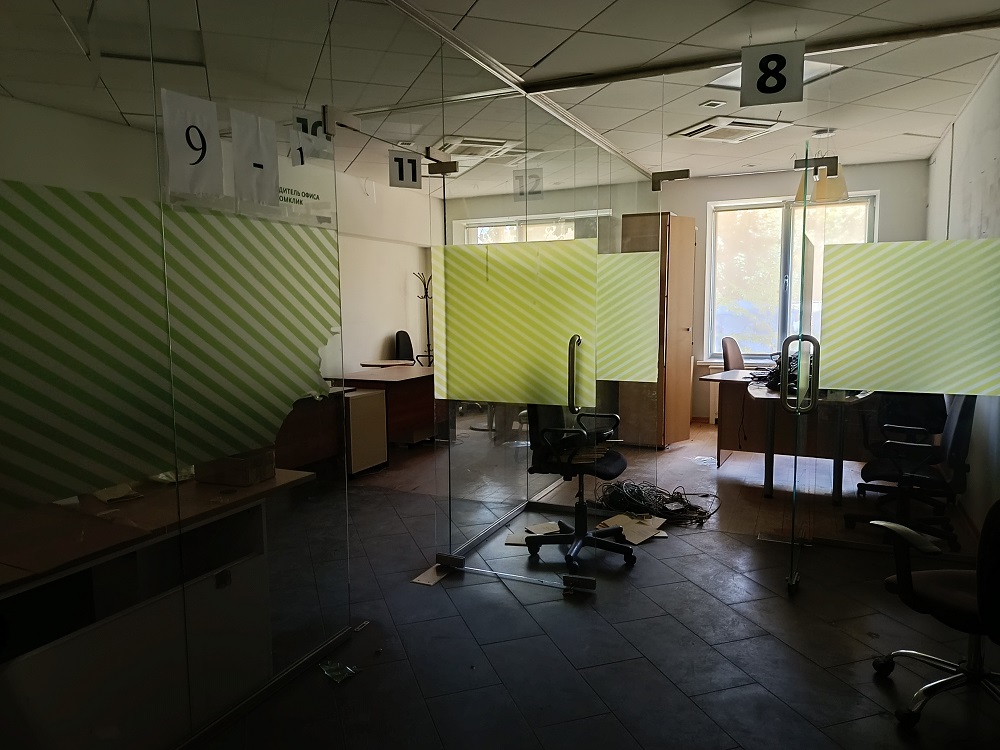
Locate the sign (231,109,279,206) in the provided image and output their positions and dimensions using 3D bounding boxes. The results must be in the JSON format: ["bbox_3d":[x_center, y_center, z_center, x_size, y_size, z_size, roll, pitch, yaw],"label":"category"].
[{"bbox_3d":[-0.848,-0.751,2.412,0.010,0.302,0.212,2,7,25],"label":"sign"}]

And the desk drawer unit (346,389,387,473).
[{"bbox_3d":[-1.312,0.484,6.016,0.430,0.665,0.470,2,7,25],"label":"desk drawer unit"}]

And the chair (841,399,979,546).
[{"bbox_3d":[2.503,0.502,4.205,0.630,0.970,0.610,5,8,39],"label":"chair"}]

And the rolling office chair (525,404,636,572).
[{"bbox_3d":[0.461,0.528,3.969,0.620,1.000,0.610,0,6,8],"label":"rolling office chair"}]

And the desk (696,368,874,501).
[{"bbox_3d":[2.418,0.451,5.624,1.600,0.760,1.850,2,7,25],"label":"desk"}]

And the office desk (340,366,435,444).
[{"bbox_3d":[-0.993,0.350,6.795,0.830,0.755,1.200,2,7,25],"label":"office desk"}]

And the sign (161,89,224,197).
[{"bbox_3d":[-0.959,-0.719,2.174,0.010,0.302,0.212,2,7,25],"label":"sign"}]

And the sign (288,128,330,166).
[{"bbox_3d":[-0.725,-0.860,2.671,0.010,0.150,0.225,2,7,25],"label":"sign"}]

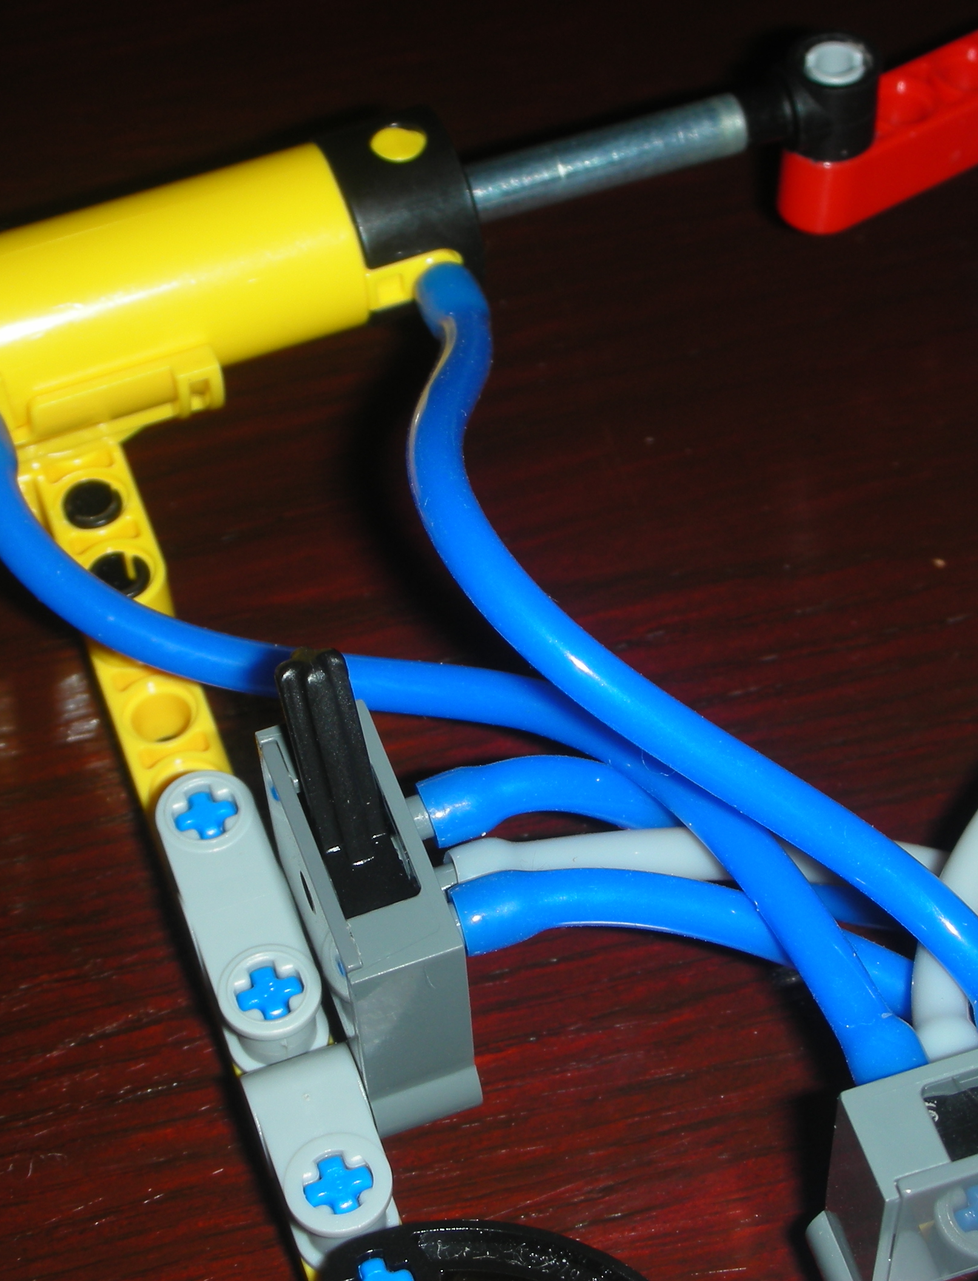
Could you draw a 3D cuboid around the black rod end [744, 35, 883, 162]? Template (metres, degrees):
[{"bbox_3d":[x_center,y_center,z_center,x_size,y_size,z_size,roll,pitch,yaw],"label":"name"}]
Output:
[{"bbox_3d":[0.027,-0.045,0.254,0.013,0.008,0.007,-16,54,-14],"label":"black rod end"}]

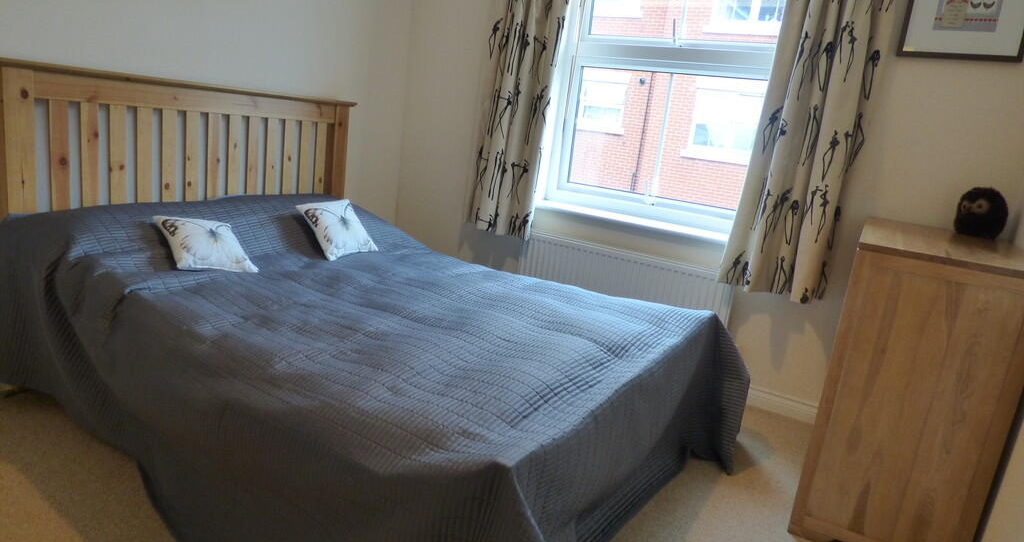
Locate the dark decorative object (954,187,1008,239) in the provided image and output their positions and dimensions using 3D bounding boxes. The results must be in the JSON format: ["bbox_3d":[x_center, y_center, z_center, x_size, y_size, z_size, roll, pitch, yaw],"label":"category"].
[{"bbox_3d":[1.563,-0.191,1.972,0.140,0.168,0.140,1,15,-25],"label":"dark decorative object"}]

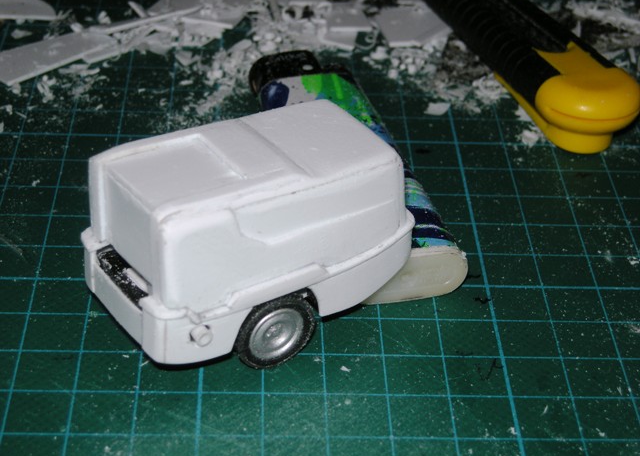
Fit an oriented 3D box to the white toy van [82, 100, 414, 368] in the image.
[{"bbox_3d":[-0.010,0.001,0.260,0.052,0.034,0.030,-18,40,-28],"label":"white toy van"}]

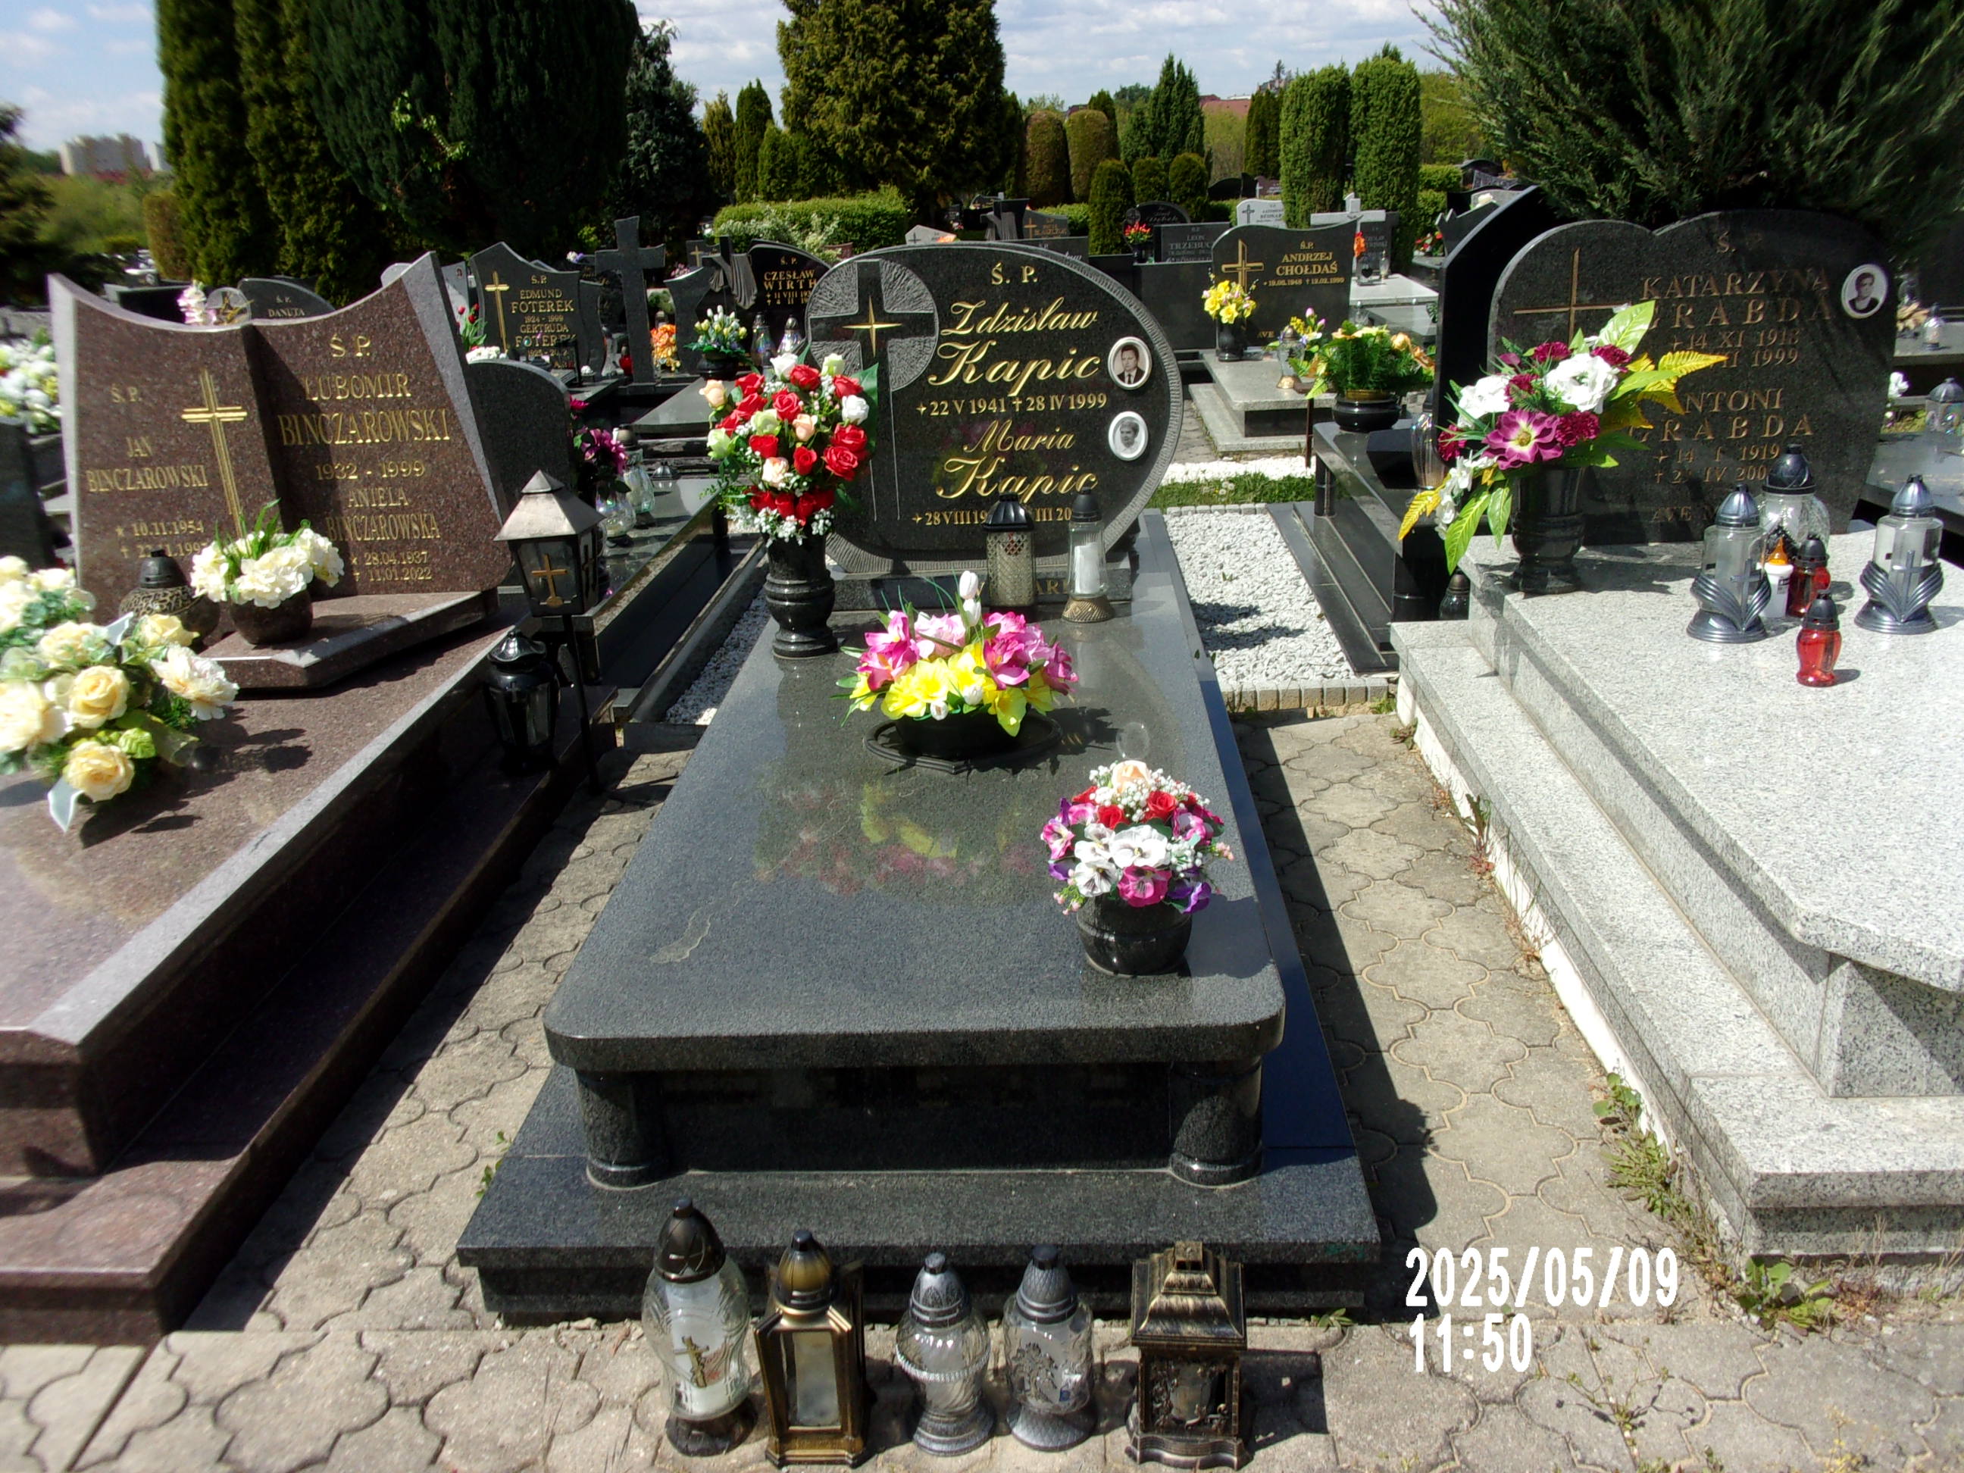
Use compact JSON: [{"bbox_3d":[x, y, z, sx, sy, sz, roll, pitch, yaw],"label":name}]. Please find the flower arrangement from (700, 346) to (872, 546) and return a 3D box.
[{"bbox_3d":[-0.364,-0.551,3.017,0.332,0.374,0.310,-1,21,3],"label":"flower arrangement"}]

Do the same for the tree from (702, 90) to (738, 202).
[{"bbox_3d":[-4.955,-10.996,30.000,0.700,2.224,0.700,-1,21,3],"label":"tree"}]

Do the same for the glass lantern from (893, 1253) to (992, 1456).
[{"bbox_3d":[-0.042,0.650,1.704,0.104,0.220,0.104,-1,21,3],"label":"glass lantern"}]

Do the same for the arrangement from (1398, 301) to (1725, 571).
[{"bbox_3d":[1.164,-0.597,3.196,0.627,0.541,0.400,-1,21,3],"label":"arrangement"}]

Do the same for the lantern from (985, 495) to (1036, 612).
[{"bbox_3d":[0.064,-0.390,3.384,0.116,0.244,0.116,-1,21,3],"label":"lantern"}]

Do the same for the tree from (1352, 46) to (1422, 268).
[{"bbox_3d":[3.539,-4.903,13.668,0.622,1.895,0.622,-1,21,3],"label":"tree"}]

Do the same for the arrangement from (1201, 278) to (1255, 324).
[{"bbox_3d":[1.408,-2.475,9.058,0.303,0.245,0.243,-1,20,3],"label":"arrangement"}]

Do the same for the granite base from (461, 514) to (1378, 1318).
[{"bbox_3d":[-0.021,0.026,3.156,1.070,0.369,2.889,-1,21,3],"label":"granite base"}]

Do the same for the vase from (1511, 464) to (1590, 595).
[{"bbox_3d":[1.175,-0.433,3.289,0.155,0.252,0.155,-1,21,3],"label":"vase"}]

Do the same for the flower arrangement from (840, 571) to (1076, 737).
[{"bbox_3d":[-0.043,-0.169,2.932,0.430,0.275,0.270,-1,20,3],"label":"flower arrangement"}]

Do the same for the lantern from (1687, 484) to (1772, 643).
[{"bbox_3d":[1.480,-0.349,3.135,0.165,0.295,0.155,-1,20,3],"label":"lantern"}]

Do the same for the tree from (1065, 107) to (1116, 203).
[{"bbox_3d":[1.724,-8.964,25.423,0.751,2.075,0.751,-1,20,3],"label":"tree"}]

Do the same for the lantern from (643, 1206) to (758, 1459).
[{"bbox_3d":[-0.303,0.623,1.704,0.118,0.294,0.118,-1,21,3],"label":"lantern"}]

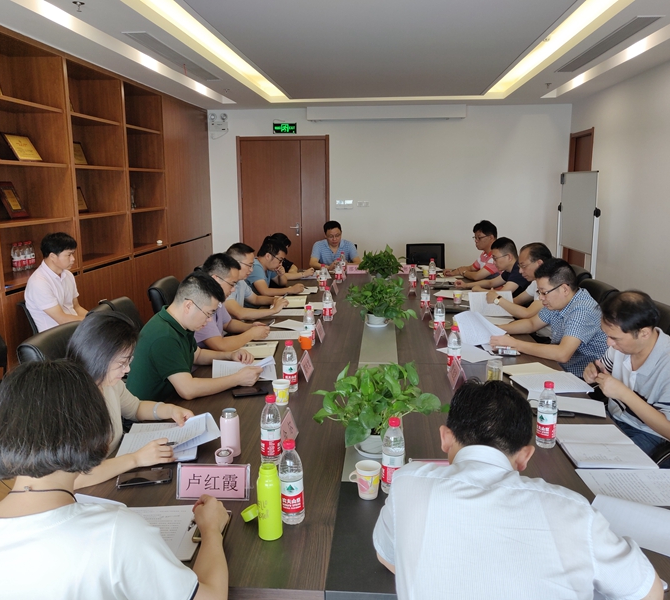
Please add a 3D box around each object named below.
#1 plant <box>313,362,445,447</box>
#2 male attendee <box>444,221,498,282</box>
[{"bbox_3d":[0.155,0.373,2.037,0.470,0.320,0.400,1,11,5],"label":"plant"},{"bbox_3d":[1.422,-0.147,5.726,0.750,1.270,0.560,0,11,2],"label":"male attendee"}]

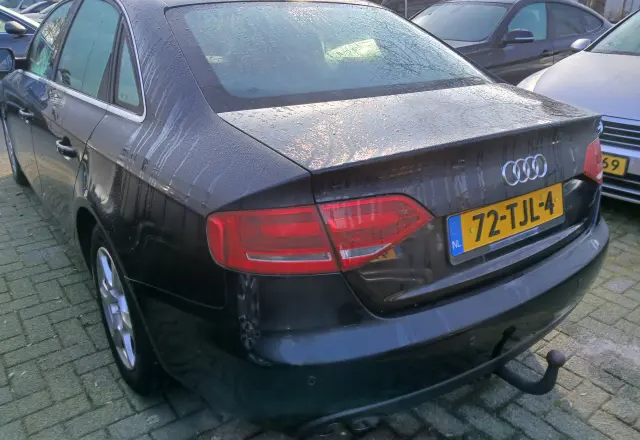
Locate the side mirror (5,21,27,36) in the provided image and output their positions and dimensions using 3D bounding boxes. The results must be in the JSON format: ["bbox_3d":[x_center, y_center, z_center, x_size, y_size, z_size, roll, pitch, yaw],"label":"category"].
[{"bbox_3d":[-3.231,-2.032,5.100,0.180,0.155,0.230,-7,24,-18],"label":"side mirror"}]

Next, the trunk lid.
[{"bbox_3d":[0.389,-0.148,1.481,1.240,0.430,0.570,-15,28,-33],"label":"trunk lid"}]

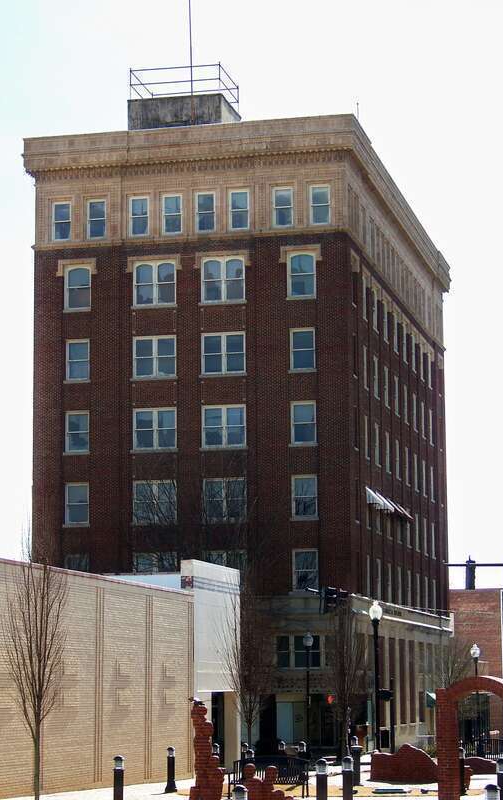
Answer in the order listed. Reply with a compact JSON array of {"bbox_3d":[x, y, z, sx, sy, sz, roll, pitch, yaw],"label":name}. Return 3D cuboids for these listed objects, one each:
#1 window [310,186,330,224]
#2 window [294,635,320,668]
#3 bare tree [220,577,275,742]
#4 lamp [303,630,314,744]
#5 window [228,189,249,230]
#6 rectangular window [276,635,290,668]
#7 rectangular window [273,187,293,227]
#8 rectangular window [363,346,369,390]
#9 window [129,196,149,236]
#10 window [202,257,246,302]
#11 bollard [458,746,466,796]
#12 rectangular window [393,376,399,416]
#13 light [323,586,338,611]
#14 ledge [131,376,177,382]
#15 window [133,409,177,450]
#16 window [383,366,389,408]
[{"bbox_3d":[3.078,-8.776,90.422,0.918,1.808,0.160,-2,-9,13],"label":"window"},{"bbox_3d":[2.421,10.873,86.974,1.150,1.450,0.150,-2,-8,13],"label":"window"},{"bbox_3d":[-0.127,8.747,63.456,1.800,6.280,1.800,0,-8,0],"label":"bare tree"},{"bbox_3d":[2.330,12.108,83.351,0.430,4.920,0.430,-2,-8,13],"label":"lamp"},{"bbox_3d":[-0.552,-8.625,91.251,0.969,1.905,0.160,-2,-9,13],"label":"window"},{"bbox_3d":[1.367,10.999,87.935,0.637,1.453,0.160,-2,-9,13],"label":"rectangular window"},{"bbox_3d":[1.459,-8.657,90.747,0.932,1.838,0.150,-2,-8,13],"label":"rectangular window"},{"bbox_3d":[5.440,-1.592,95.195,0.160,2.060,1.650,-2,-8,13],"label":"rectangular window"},{"bbox_3d":[-5.208,-8.532,93.542,0.950,1.920,0.160,-2,-8,13],"label":"window"},{"bbox_3d":[-1.283,-5.523,92.210,2.020,2.200,0.160,-2,-8,13],"label":"window"},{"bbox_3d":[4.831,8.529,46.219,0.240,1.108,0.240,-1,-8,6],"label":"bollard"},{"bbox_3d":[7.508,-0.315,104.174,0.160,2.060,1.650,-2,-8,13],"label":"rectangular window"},{"bbox_3d":[3.221,8.082,81.500,0.450,1.060,0.360,-2,-8,13],"label":"light"},{"bbox_3d":[-4.347,-0.937,90.159,2.180,0.150,0.220,-2,-8,13],"label":"ledge"},{"bbox_3d":[-4.287,1.339,90.672,1.997,1.885,0.150,-2,-8,13],"label":"window"},{"bbox_3d":[6.533,-0.622,98.254,0.150,1.900,1.750,-2,-8,13],"label":"window"}]

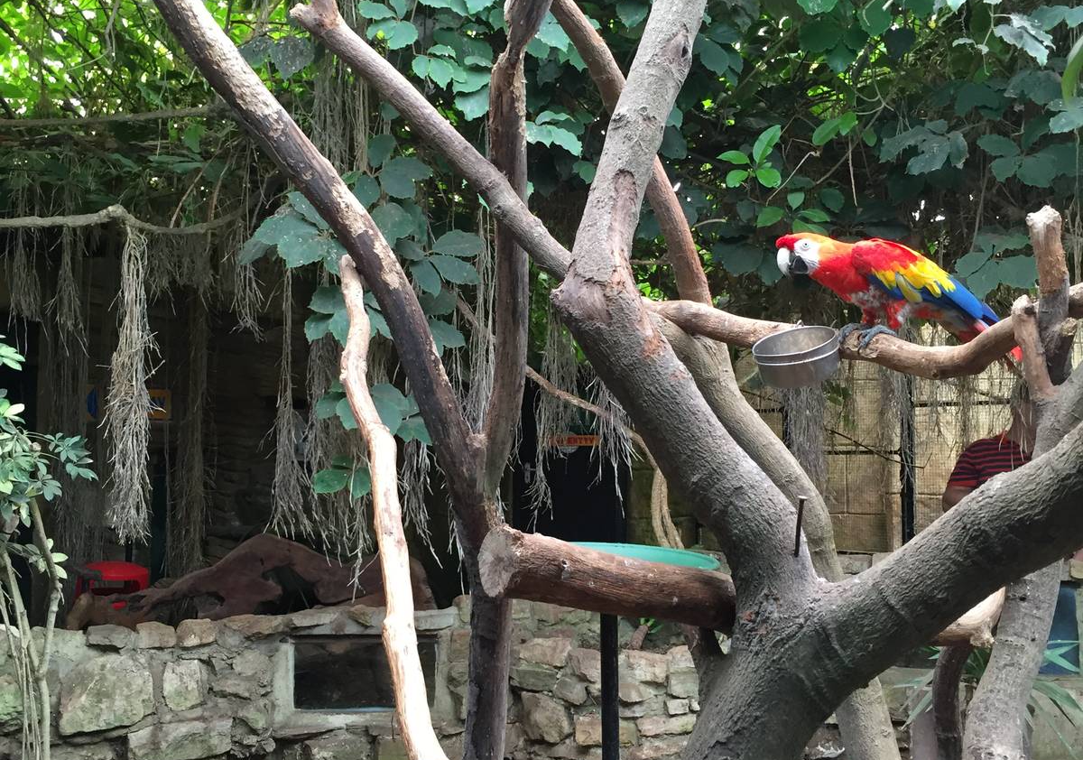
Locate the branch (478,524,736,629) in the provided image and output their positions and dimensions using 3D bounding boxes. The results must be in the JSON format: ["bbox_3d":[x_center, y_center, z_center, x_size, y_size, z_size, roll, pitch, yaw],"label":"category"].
[{"bbox_3d":[0.156,0.439,2.610,0.588,0.146,0.146,15,-6,-28],"label":"branch"}]

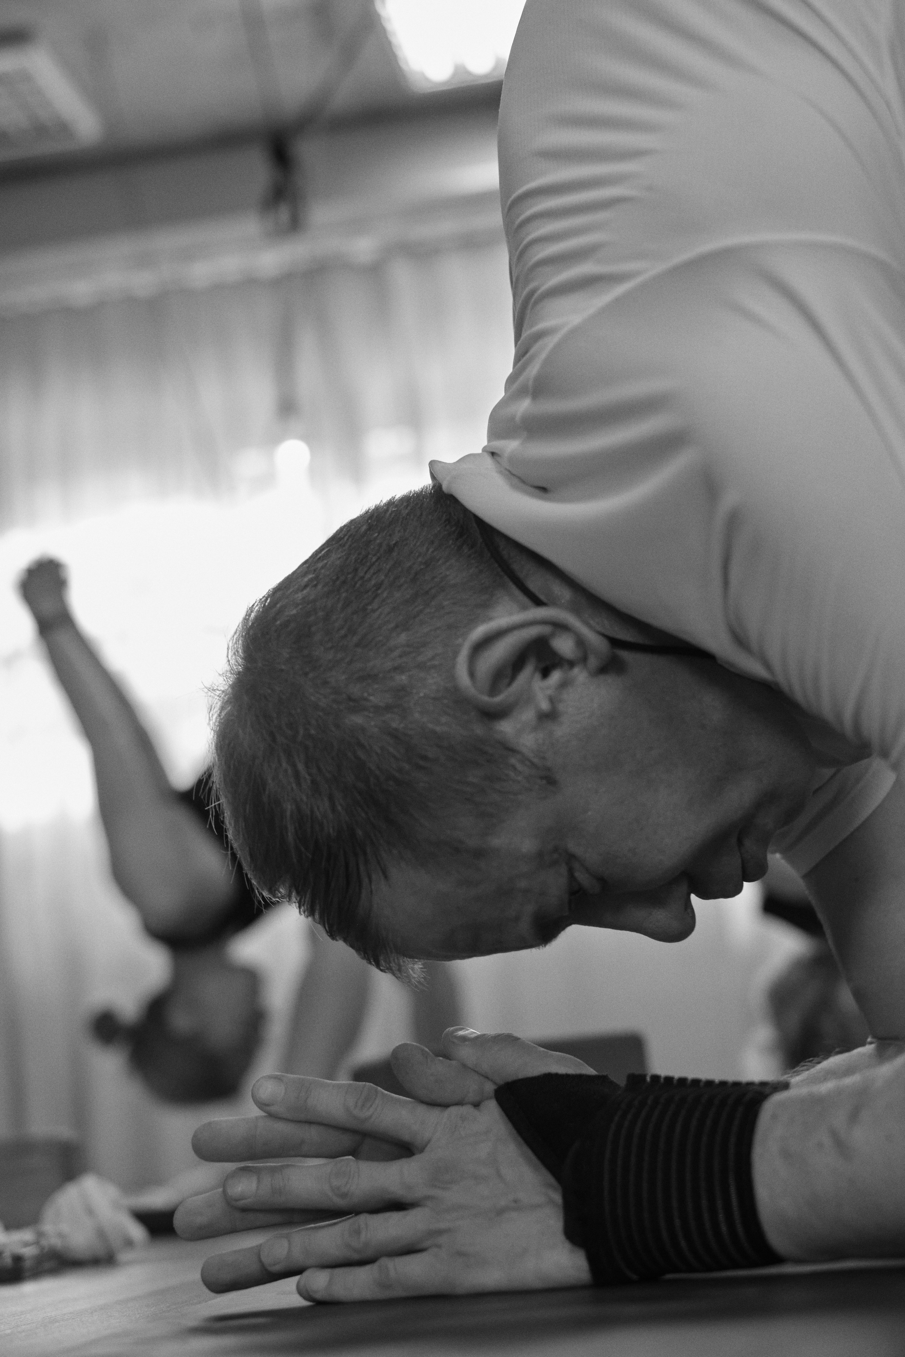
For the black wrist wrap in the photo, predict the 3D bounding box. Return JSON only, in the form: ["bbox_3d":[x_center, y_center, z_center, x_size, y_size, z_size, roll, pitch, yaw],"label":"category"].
[{"bbox_3d":[0.084,0.216,0.865,0.122,0.086,0.060,-11,-16,27],"label":"black wrist wrap"}]

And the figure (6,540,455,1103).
[{"bbox_3d":[-0.260,0.282,2.850,0.740,0.970,0.750,-9,-15,20],"label":"figure"}]

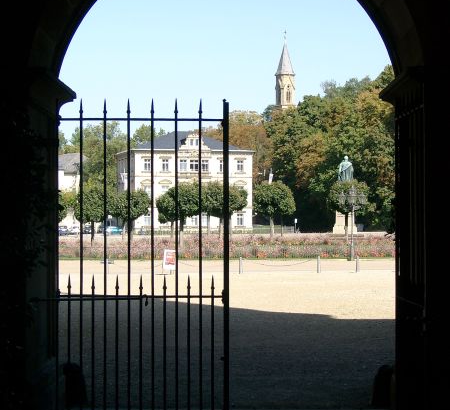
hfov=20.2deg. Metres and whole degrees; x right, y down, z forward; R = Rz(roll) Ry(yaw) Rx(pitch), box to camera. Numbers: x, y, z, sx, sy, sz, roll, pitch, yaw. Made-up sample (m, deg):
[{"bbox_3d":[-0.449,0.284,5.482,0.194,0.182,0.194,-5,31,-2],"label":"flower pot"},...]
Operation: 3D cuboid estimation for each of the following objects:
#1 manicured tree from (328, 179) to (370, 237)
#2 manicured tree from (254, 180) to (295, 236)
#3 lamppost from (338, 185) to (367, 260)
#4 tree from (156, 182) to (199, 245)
[{"bbox_3d":[10.036,0.504,102.000,3.386,5.119,3.386,0,-1,0],"label":"manicured tree"},{"bbox_3d":[4.421,0.402,113.000,3.840,5.269,3.840,0,-1,0],"label":"manicured tree"},{"bbox_3d":[7.658,1.081,76.000,1.682,4.505,1.682,0,-1,0],"label":"lamppost"},{"bbox_3d":[-3.809,0.726,102.000,3.345,5.240,3.345,0,-1,0],"label":"tree"}]

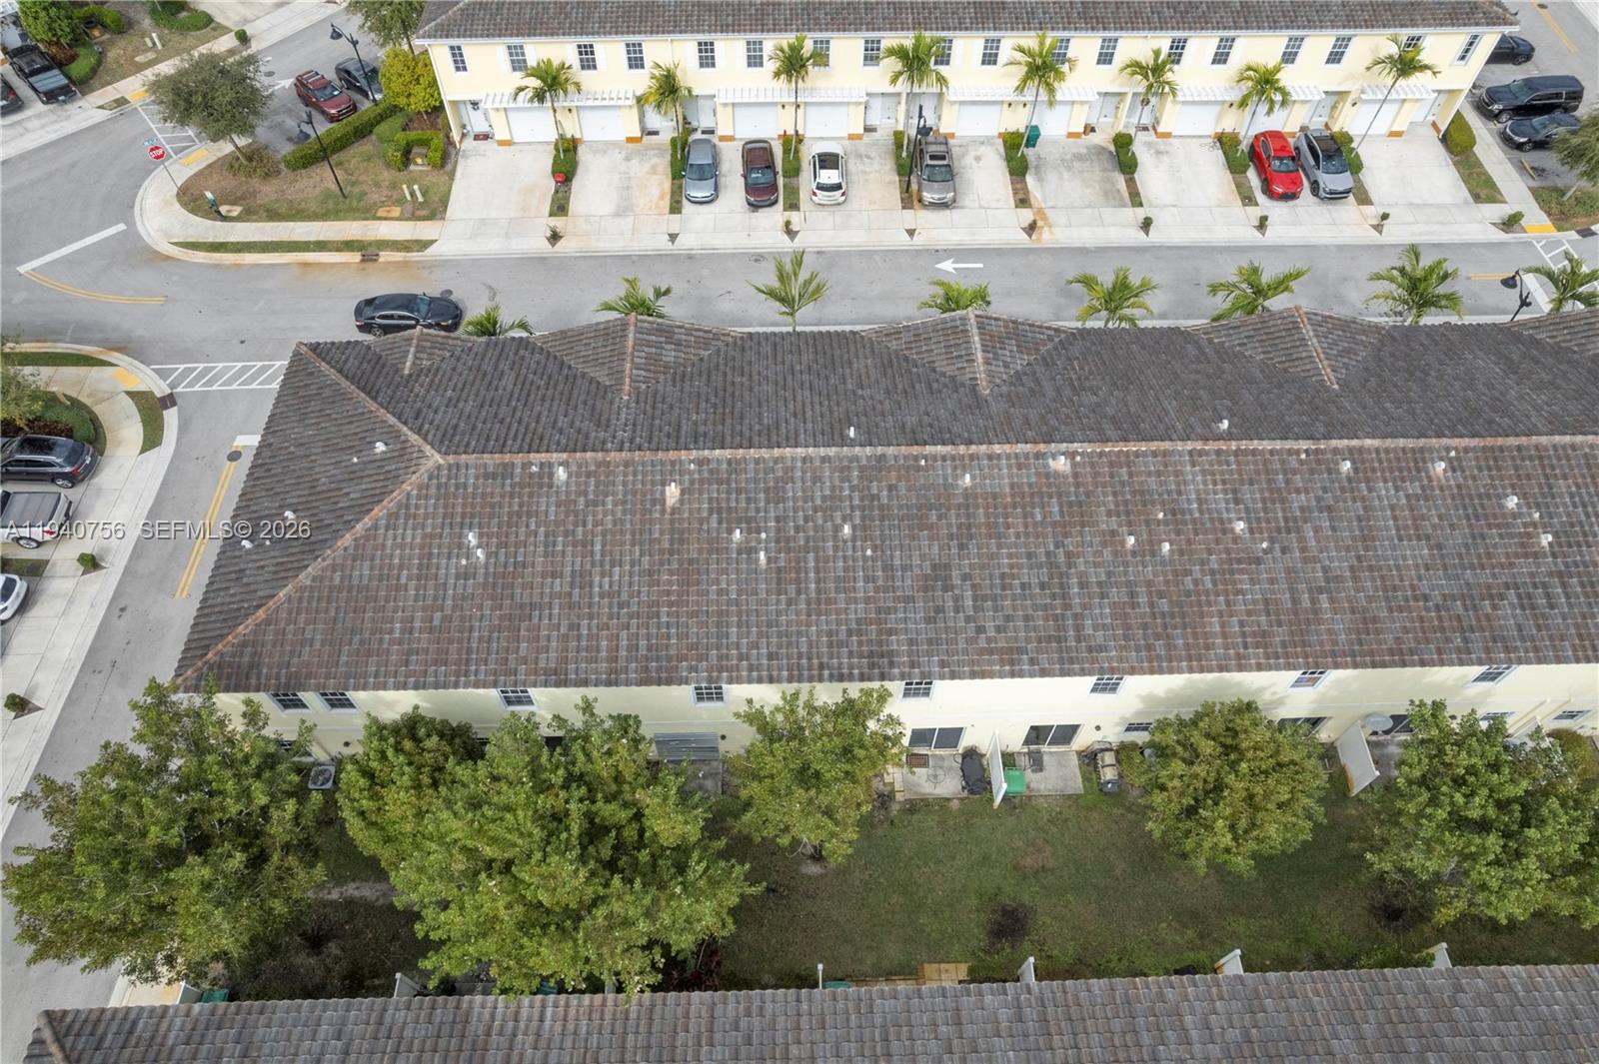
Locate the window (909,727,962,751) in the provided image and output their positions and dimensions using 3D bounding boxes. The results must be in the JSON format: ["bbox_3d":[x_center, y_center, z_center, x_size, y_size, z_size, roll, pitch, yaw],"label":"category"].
[{"bbox_3d":[4.708,7.294,34.010,1.880,2.100,0.120,-1,57,-1],"label":"window"}]

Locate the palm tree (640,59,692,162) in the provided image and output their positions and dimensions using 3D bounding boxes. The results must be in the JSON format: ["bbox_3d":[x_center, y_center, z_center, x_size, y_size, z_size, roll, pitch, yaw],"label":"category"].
[{"bbox_3d":[-6.789,-21.402,51.198,2.800,6.000,2.800,-1,56,-1],"label":"palm tree"}]

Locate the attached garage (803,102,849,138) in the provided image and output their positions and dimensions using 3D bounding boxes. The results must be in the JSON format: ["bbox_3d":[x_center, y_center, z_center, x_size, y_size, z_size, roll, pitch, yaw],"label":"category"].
[{"bbox_3d":[1.549,-22.958,54.588,2.440,2.140,0.100,-1,56,-1],"label":"attached garage"}]

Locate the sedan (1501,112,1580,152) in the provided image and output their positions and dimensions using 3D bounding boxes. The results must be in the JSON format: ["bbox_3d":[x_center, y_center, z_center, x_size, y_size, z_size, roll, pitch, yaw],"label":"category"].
[{"bbox_3d":[41.893,-22.579,54.659,4.750,1.460,1.830,-6,56,-5],"label":"sedan"}]

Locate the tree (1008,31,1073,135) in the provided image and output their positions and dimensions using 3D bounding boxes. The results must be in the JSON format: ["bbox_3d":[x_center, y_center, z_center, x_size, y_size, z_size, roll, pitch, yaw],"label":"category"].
[{"bbox_3d":[12.251,-22.469,51.387,3.400,6.400,3.400,-1,56,-1],"label":"tree"}]

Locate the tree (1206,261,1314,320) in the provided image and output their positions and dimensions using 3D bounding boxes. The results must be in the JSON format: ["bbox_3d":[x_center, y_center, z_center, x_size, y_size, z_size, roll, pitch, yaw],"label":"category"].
[{"bbox_3d":[18.293,-8.167,41.408,3.800,6.900,3.800,-1,56,-1],"label":"tree"}]

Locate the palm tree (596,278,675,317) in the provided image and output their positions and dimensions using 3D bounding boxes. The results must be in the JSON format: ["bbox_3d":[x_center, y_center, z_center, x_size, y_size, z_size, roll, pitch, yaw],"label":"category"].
[{"bbox_3d":[-6.854,-8.158,42.211,3.200,6.100,3.200,-1,56,-1],"label":"palm tree"}]

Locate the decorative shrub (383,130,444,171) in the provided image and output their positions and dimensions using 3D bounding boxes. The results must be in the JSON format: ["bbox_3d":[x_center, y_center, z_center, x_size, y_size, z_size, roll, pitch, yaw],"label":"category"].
[{"bbox_3d":[-21.070,-20.814,53.320,2.950,0.950,2.400,-1,56,-1],"label":"decorative shrub"}]

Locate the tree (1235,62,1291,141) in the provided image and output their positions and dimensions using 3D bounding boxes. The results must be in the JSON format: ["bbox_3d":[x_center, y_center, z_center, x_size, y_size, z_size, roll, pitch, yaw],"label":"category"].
[{"bbox_3d":[24.242,-22.342,52.171,2.900,5.100,2.900,-1,56,-1],"label":"tree"}]

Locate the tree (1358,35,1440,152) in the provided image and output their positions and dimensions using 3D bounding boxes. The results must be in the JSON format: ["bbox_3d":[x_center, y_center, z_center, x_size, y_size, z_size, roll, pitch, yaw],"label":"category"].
[{"bbox_3d":[29.794,-22.166,50.914,3.800,6.700,3.800,-1,57,-1],"label":"tree"}]

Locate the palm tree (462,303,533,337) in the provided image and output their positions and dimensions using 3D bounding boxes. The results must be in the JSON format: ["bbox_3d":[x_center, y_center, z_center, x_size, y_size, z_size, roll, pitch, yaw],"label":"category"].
[{"bbox_3d":[-12.853,-7.802,42.504,3.000,5.200,3.000,-1,56,-1],"label":"palm tree"}]

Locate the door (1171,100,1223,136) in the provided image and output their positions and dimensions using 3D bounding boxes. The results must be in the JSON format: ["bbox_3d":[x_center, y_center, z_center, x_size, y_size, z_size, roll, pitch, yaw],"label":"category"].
[{"bbox_3d":[22.375,-23.199,54.554,2.440,2.100,0.150,-1,56,-1],"label":"door"}]

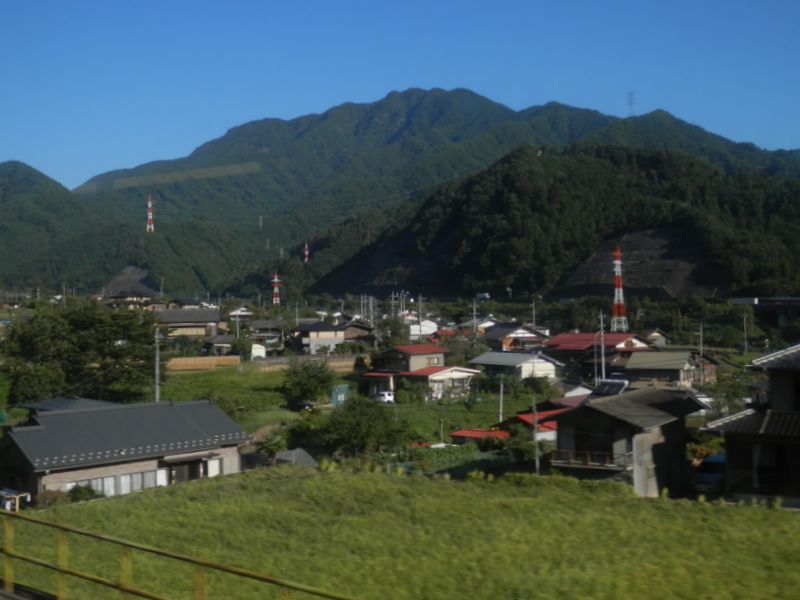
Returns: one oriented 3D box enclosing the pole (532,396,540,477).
[{"bbox_3d":[10.100,10.200,63.000,0.220,6.700,0.220,-1,0,0],"label":"pole"}]

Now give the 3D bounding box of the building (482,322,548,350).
[{"bbox_3d":[23.600,9.000,176.000,12.200,8.400,8.800,-1,0,-38],"label":"building"}]

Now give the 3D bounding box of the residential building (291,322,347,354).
[{"bbox_3d":[-19.200,8.900,202.000,10.300,7.700,6.500,-1,0,-43],"label":"residential building"}]

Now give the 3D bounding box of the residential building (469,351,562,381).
[{"bbox_3d":[19.400,11.200,143.500,10.300,4.900,11.300,-1,0,-40],"label":"residential building"}]

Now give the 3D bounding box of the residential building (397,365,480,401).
[{"bbox_3d":[6.000,11.600,122.500,10.200,4.300,6.500,-1,0,-43],"label":"residential building"}]

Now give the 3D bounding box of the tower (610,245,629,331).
[{"bbox_3d":[120.500,-1.000,472.000,9.600,53.000,9.600,-1,0,-40],"label":"tower"}]

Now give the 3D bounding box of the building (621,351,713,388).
[{"bbox_3d":[44.500,11.400,142.000,10.500,5.800,10.500,-1,0,-38],"label":"building"}]

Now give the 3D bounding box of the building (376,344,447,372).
[{"bbox_3d":[2.000,10.100,125.000,8.400,7.200,7.000,-1,0,-43],"label":"building"}]

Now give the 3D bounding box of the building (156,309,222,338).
[{"bbox_3d":[-54.500,6.900,222.000,15.000,9.200,9.500,-1,0,-18],"label":"building"}]

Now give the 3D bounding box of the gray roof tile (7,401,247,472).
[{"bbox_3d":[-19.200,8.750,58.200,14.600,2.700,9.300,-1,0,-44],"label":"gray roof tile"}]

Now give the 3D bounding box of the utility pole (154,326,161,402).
[{"bbox_3d":[-21.600,7.750,76.000,0.300,10.600,0.300,-1,0,0],"label":"utility pole"}]

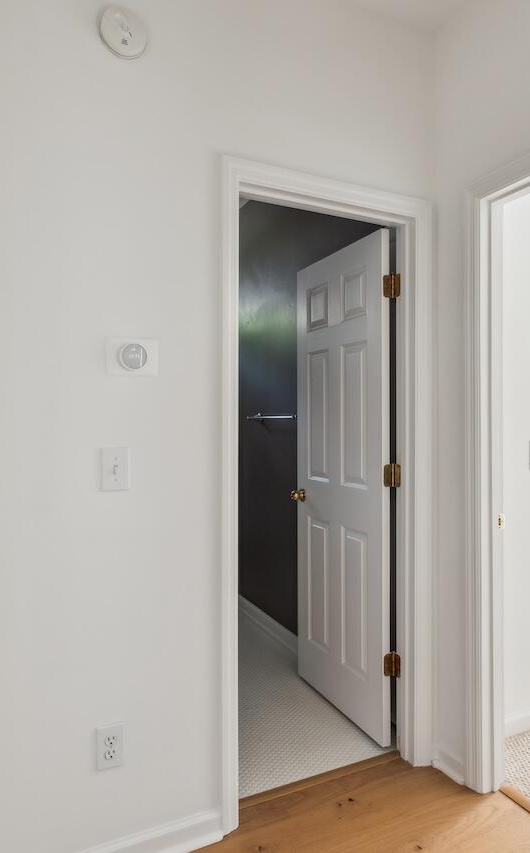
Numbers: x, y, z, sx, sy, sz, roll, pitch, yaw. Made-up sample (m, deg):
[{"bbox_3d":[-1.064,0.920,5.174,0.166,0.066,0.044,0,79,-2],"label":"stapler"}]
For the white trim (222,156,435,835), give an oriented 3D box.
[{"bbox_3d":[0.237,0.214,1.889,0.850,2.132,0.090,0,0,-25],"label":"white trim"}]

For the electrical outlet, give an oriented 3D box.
[{"bbox_3d":[-0.446,0.923,1.538,0.078,0.124,0.010,0,0,-25],"label":"electrical outlet"}]

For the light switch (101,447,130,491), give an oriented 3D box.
[{"bbox_3d":[-0.432,0.123,1.542,0.078,0.124,0.014,0,0,-25],"label":"light switch"}]

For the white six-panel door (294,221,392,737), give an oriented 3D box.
[{"bbox_3d":[0.329,0.236,2.403,0.040,2.032,0.672,0,0,-26],"label":"white six-panel door"}]

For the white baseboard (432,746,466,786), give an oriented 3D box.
[{"bbox_3d":[0.672,1.242,1.962,0.022,0.080,0.155,0,0,-27],"label":"white baseboard"}]

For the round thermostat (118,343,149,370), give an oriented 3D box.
[{"bbox_3d":[-0.384,-0.204,1.556,0.082,0.082,0.030,0,0,-25],"label":"round thermostat"}]

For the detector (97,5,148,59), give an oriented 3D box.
[{"bbox_3d":[-0.410,-1.138,1.538,0.134,0.134,0.038,0,0,-25],"label":"detector"}]

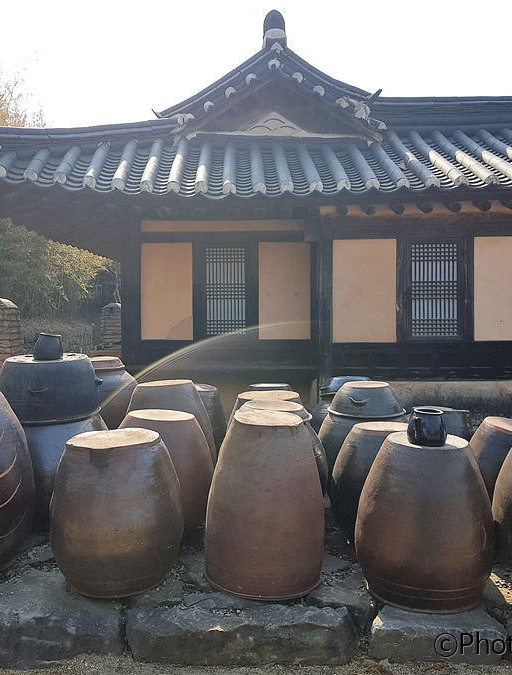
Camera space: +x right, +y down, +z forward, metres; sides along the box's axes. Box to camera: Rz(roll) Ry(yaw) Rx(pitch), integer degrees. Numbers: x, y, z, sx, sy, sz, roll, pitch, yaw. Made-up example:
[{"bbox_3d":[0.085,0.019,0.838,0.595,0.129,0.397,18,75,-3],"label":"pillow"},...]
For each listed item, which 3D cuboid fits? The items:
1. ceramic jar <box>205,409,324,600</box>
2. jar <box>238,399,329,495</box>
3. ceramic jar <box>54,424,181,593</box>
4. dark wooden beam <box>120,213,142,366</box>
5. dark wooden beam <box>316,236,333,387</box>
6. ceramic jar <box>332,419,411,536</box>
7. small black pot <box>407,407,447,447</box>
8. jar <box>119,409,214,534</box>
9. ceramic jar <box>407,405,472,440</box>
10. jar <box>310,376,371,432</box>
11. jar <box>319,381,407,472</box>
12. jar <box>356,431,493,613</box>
[{"bbox_3d":[0.043,0.760,3.223,0.560,0.752,0.560,0,2,0],"label":"ceramic jar"},{"bbox_3d":[0.110,0.797,4.072,0.645,0.770,0.645,0,2,0],"label":"jar"},{"bbox_3d":[-0.703,0.861,3.379,0.650,0.720,0.650,0,2,0],"label":"ceramic jar"},{"bbox_3d":[-1.527,-0.401,8.292,0.230,2.157,0.220,0,2,5],"label":"dark wooden beam"},{"bbox_3d":[0.816,-0.280,7.995,0.180,2.080,0.180,0,2,5],"label":"dark wooden beam"},{"bbox_3d":[0.785,0.859,4.061,0.645,0.660,0.645,0,2,0],"label":"ceramic jar"},{"bbox_3d":[0.814,0.433,3.220,0.187,0.158,0.187,0,2,0],"label":"small black pot"},{"bbox_3d":[-0.575,0.830,4.080,0.635,0.720,0.635,0,2,0],"label":"jar"},{"bbox_3d":[1.426,0.846,5.242,0.560,0.580,0.560,0,2,0],"label":"ceramic jar"},{"bbox_3d":[0.731,0.685,5.121,0.600,0.744,0.600,0,2,0],"label":"jar"},{"bbox_3d":[0.710,0.695,4.321,0.630,0.790,0.630,0,2,0],"label":"jar"},{"bbox_3d":[0.779,0.814,3.124,0.620,0.679,0.620,0,2,0],"label":"jar"}]

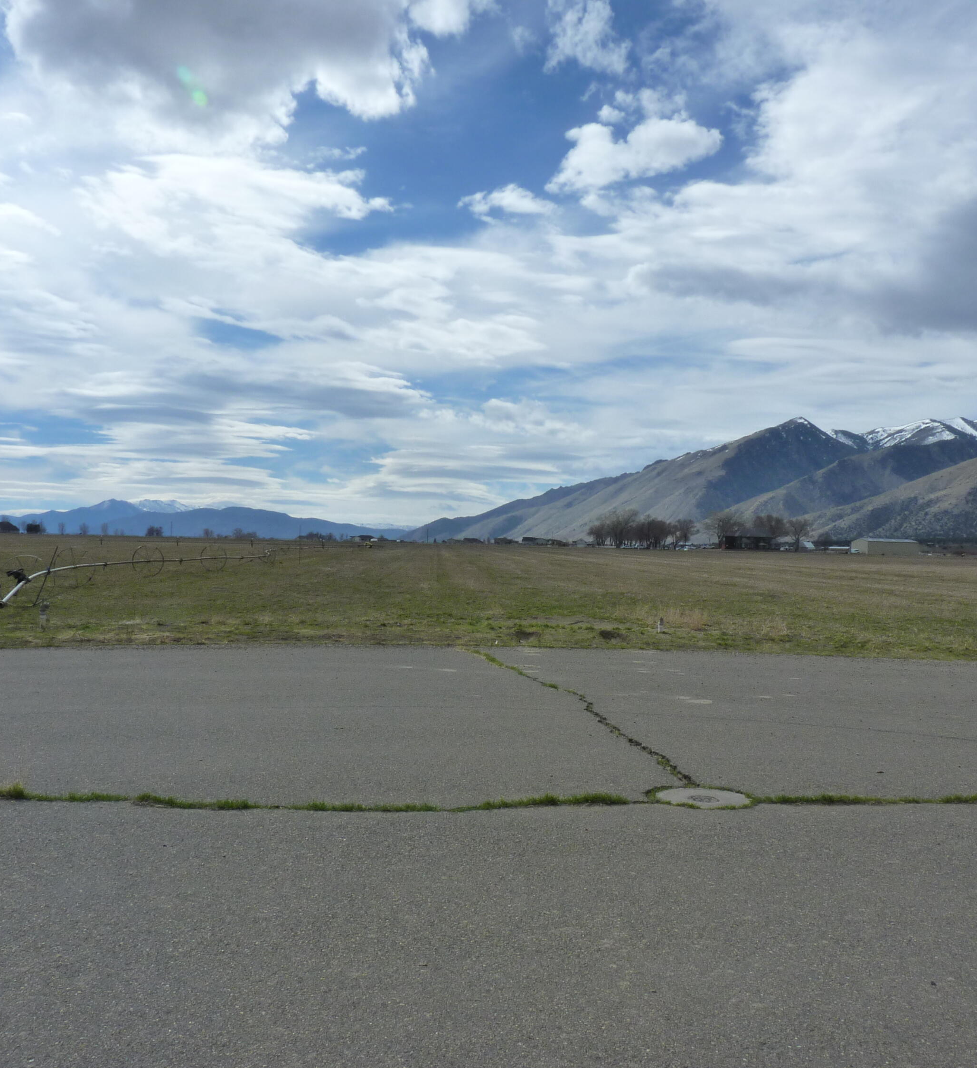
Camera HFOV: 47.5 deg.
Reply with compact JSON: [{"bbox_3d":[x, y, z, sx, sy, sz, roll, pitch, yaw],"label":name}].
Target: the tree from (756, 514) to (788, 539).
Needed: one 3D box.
[{"bbox_3d":[104.510,-0.820,410.000,12.070,13.140,11.230,1,0,0],"label":"tree"}]

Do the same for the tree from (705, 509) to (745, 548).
[{"bbox_3d":[83.010,-1.660,390.000,13.780,13.870,12.820,1,0,0],"label":"tree"}]

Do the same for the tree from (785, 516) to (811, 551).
[{"bbox_3d":[103.210,-0.190,370.000,8.720,11.860,8.110,1,0,0],"label":"tree"}]

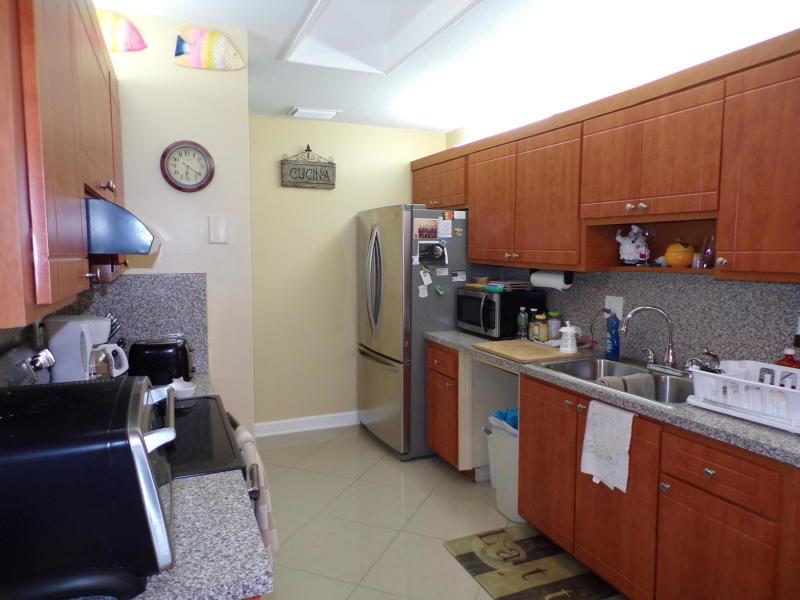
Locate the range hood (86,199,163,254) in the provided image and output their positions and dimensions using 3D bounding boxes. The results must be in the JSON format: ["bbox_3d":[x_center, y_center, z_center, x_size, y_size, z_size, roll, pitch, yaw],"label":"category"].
[{"bbox_3d":[-0.933,-0.193,1.544,0.475,0.135,0.765,-2,5,-22],"label":"range hood"}]

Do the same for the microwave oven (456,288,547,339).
[{"bbox_3d":[0.678,0.083,3.747,0.360,0.285,0.500,-2,6,-24],"label":"microwave oven"}]

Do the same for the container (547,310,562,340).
[{"bbox_3d":[0.955,0.167,3.430,0.078,0.178,0.078,-2,6,-23],"label":"container"}]

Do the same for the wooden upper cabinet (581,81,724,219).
[{"bbox_3d":[1.228,-0.629,2.540,0.335,0.500,0.762,-2,6,-24],"label":"wooden upper cabinet"}]

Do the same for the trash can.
[{"bbox_3d":[0.683,0.928,3.150,0.280,0.520,0.380,-2,6,-23],"label":"trash can"}]

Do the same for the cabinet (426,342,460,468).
[{"bbox_3d":[0.553,0.690,3.755,0.580,0.782,0.457,-2,6,-23],"label":"cabinet"}]

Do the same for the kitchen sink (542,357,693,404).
[{"bbox_3d":[1.076,0.433,2.494,0.540,0.190,0.830,-2,6,-24],"label":"kitchen sink"}]

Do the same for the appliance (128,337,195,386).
[{"bbox_3d":[-1.005,0.264,2.354,0.260,0.185,0.165,-2,5,-22],"label":"appliance"}]

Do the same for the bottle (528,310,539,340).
[{"bbox_3d":[0.836,0.153,3.482,0.062,0.200,0.062,0,5,0],"label":"bottle"}]

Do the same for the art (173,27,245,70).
[{"bbox_3d":[-0.850,-1.135,2.497,0.310,0.183,0.025,-2,6,-23],"label":"art"}]

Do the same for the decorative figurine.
[{"bbox_3d":[1.162,-0.274,2.785,0.153,0.210,0.124,2,6,22],"label":"decorative figurine"}]

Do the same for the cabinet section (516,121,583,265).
[{"bbox_3d":[0.960,-0.570,3.155,0.320,0.749,0.572,-3,6,-23],"label":"cabinet section"}]

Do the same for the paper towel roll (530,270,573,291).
[{"bbox_3d":[0.912,-0.117,3.348,0.099,0.099,0.282,-2,6,-23],"label":"paper towel roll"}]

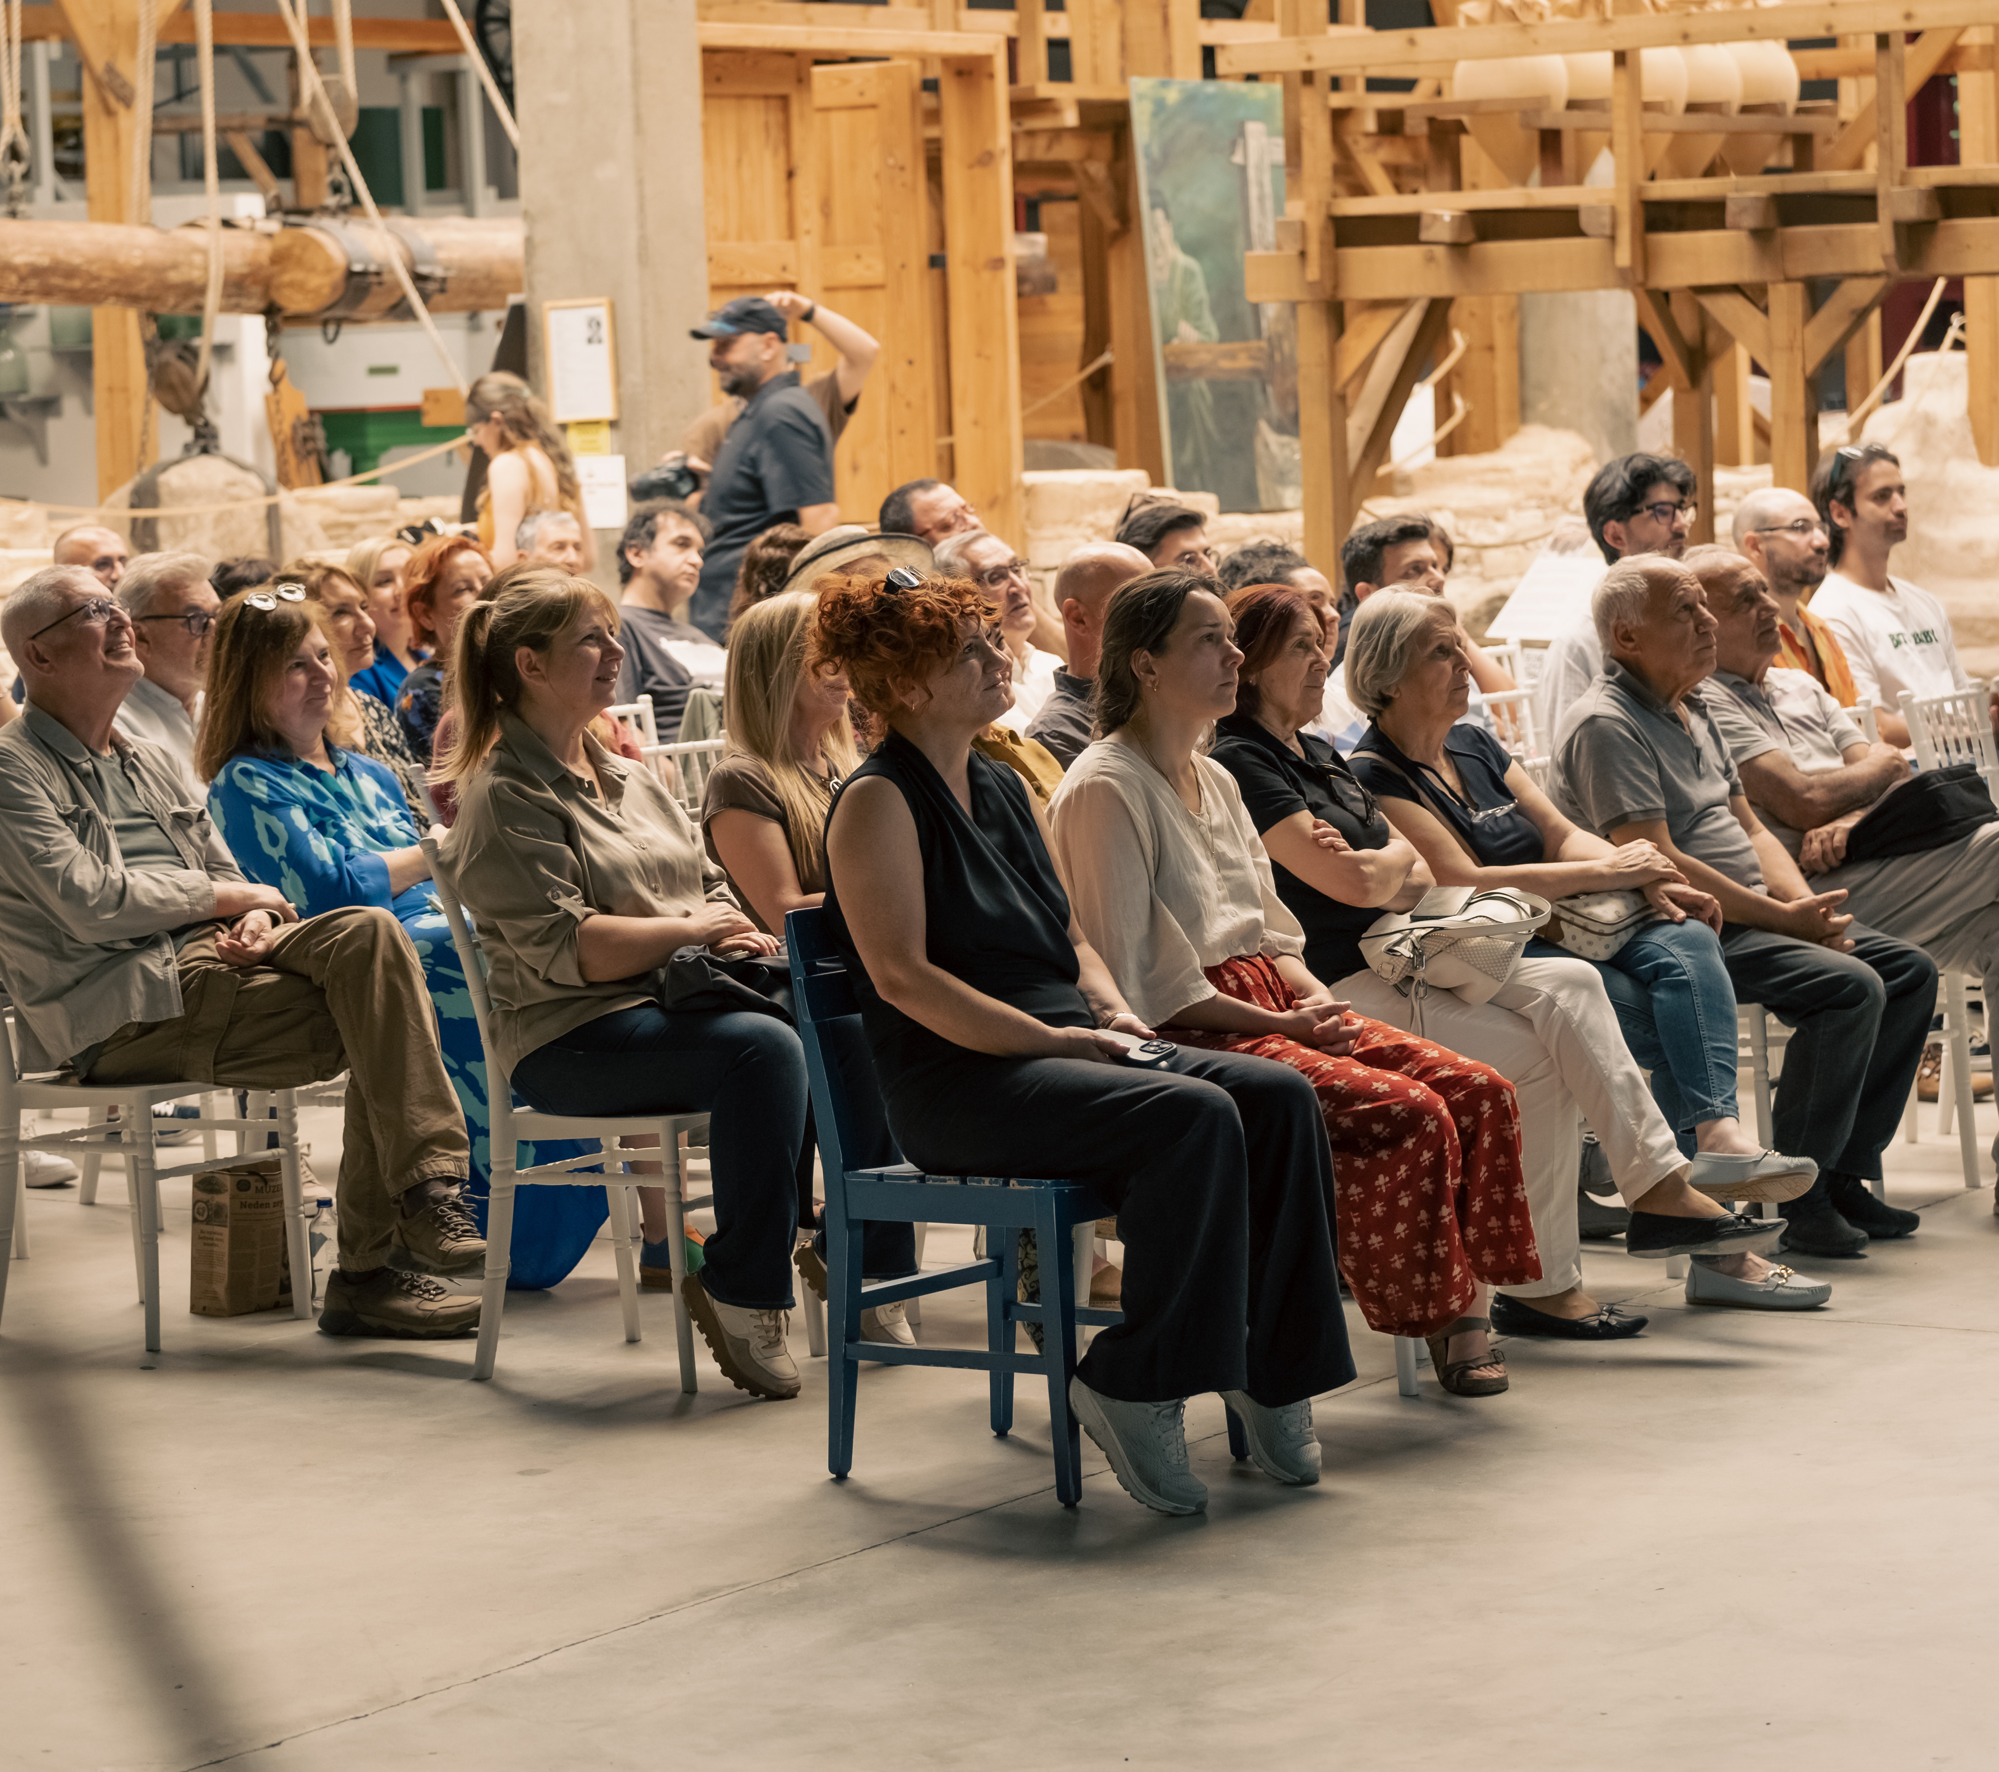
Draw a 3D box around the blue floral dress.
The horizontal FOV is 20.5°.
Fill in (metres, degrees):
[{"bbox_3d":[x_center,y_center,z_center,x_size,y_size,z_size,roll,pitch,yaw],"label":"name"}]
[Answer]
[{"bbox_3d":[-1.130,0.230,10.091,0.800,1.000,0.550,1,6,35],"label":"blue floral dress"}]

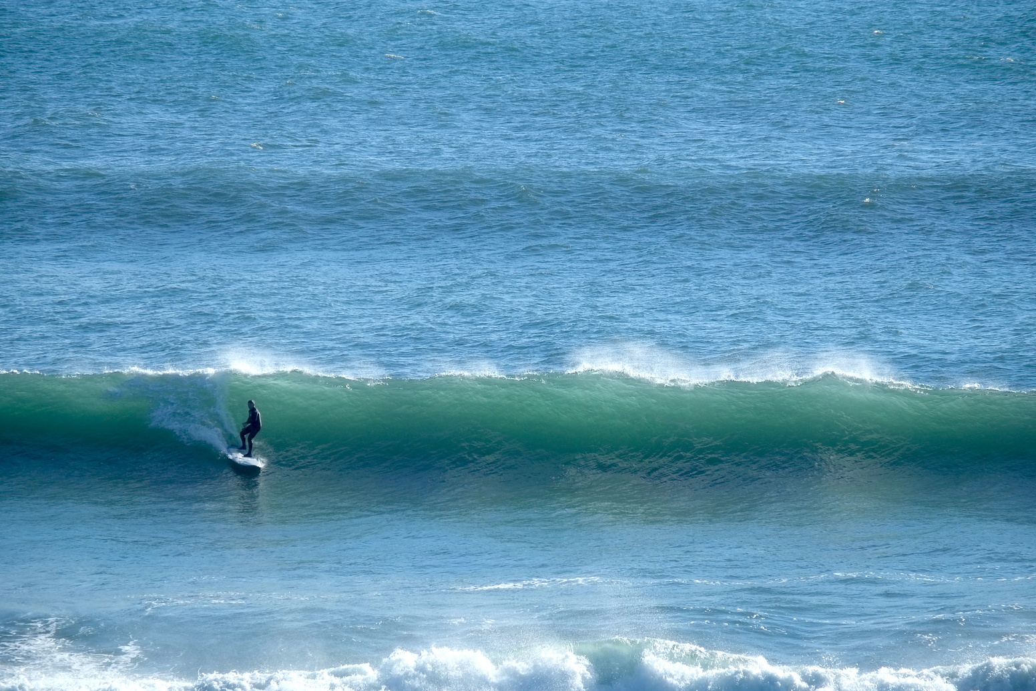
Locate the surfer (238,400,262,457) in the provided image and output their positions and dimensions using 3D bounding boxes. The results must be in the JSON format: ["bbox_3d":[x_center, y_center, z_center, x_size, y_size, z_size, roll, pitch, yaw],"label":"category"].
[{"bbox_3d":[-7.632,2.375,283.000,0.600,1.600,0.700,-4,8,-32],"label":"surfer"}]

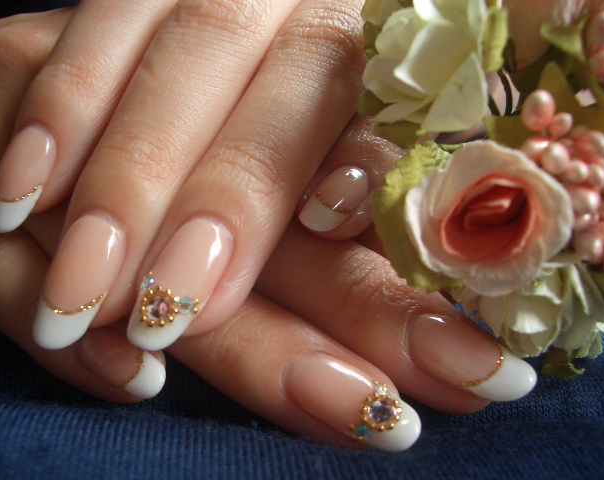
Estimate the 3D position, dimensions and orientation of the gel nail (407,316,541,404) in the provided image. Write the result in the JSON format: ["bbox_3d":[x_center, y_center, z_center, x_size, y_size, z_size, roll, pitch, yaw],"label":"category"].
[{"bbox_3d":[0.029,0.020,0.112,0.022,0.004,0.011,25,57,16],"label":"gel nail"}]

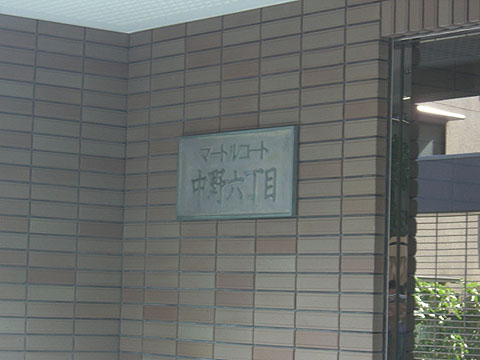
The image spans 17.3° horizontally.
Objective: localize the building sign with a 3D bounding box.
[{"bbox_3d":[-0.022,-0.018,6.094,0.025,0.336,0.705,5,-5,-39],"label":"building sign"}]

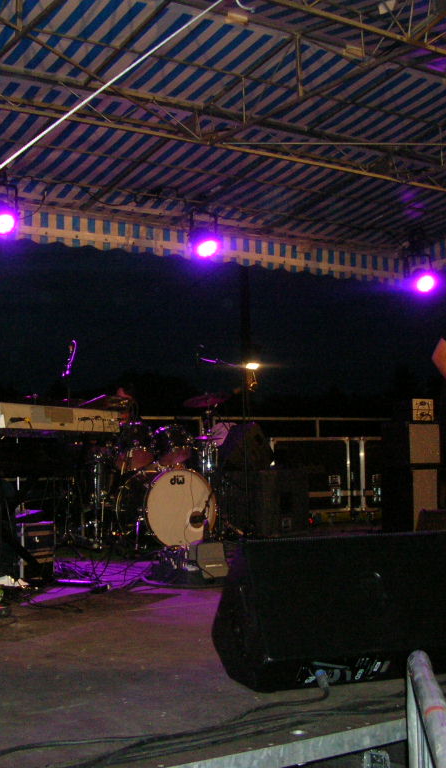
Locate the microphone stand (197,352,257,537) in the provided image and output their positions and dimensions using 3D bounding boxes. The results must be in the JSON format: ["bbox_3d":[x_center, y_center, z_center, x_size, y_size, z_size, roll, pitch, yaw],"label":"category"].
[{"bbox_3d":[0.004,0.490,8.055,0.600,1.466,0.500,-3,-5,17],"label":"microphone stand"}]

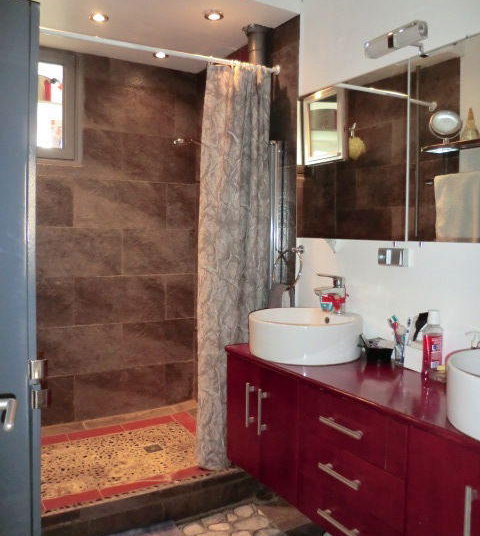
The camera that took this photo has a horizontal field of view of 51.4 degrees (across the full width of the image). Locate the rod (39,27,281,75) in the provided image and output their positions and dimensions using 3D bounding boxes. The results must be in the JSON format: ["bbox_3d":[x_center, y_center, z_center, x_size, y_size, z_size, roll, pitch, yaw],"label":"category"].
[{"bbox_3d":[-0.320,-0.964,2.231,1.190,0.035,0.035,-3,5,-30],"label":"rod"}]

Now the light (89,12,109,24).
[{"bbox_3d":[-0.696,-1.234,2.465,0.090,0.020,0.090,0,4,0],"label":"light"}]

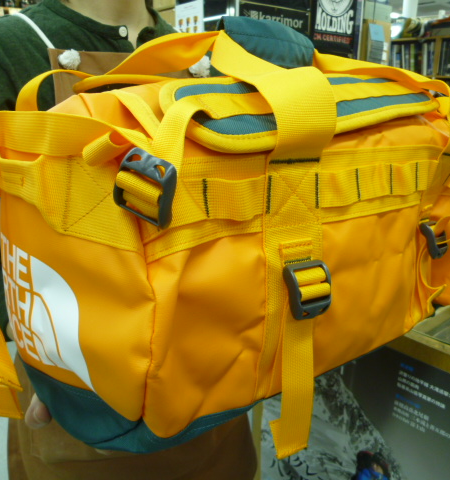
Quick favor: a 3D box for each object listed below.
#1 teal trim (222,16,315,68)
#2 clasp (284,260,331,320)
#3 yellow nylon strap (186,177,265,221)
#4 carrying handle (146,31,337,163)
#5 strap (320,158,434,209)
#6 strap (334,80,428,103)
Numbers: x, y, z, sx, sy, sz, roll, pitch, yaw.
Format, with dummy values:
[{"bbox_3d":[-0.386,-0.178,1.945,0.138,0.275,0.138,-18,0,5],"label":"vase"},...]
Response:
[{"bbox_3d":[0.056,-0.265,0.620,0.125,0.055,0.060,-2,16,-36],"label":"teal trim"},{"bbox_3d":[0.087,0.053,0.488,0.050,0.058,0.018,-10,20,-34],"label":"clasp"},{"bbox_3d":[0.002,-0.039,0.435,0.089,0.038,0.012,-10,20,-34],"label":"yellow nylon strap"},{"bbox_3d":[0.031,-0.164,0.554,0.150,0.145,0.220,-10,20,-34],"label":"carrying handle"},{"bbox_3d":[0.198,-0.072,0.571,0.225,0.038,0.014,-10,20,-34],"label":"strap"},{"bbox_3d":[0.238,-0.224,0.693,0.230,0.012,0.040,-16,57,-33],"label":"strap"}]

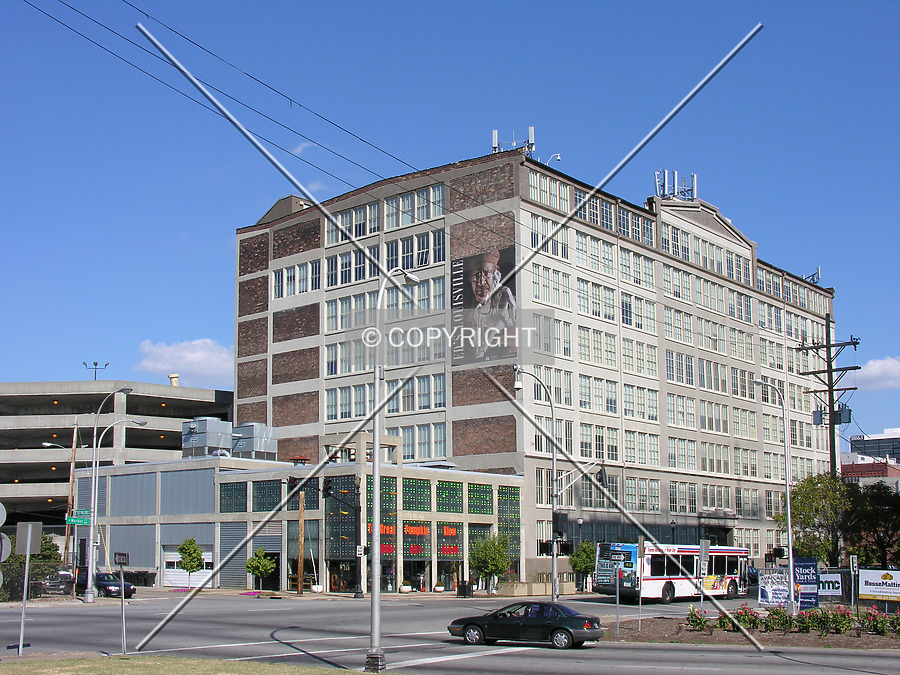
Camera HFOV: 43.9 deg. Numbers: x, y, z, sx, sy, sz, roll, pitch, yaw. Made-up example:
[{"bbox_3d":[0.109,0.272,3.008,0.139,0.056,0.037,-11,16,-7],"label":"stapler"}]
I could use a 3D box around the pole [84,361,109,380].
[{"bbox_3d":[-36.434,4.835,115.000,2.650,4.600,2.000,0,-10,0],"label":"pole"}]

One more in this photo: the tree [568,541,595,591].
[{"bbox_3d":[8.361,14.236,69.500,2.100,3.200,2.100,0,-10,0],"label":"tree"}]

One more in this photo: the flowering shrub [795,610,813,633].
[{"bbox_3d":[11.557,9.256,36.500,0.620,0.730,0.620,0,-10,0],"label":"flowering shrub"}]

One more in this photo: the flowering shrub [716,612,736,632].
[{"bbox_3d":[8.109,8.327,32.853,0.587,0.605,0.587,-3,-11,13],"label":"flowering shrub"}]

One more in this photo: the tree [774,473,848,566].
[{"bbox_3d":[19.478,10.638,60.089,3.909,6.732,3.909,0,-11,0],"label":"tree"}]

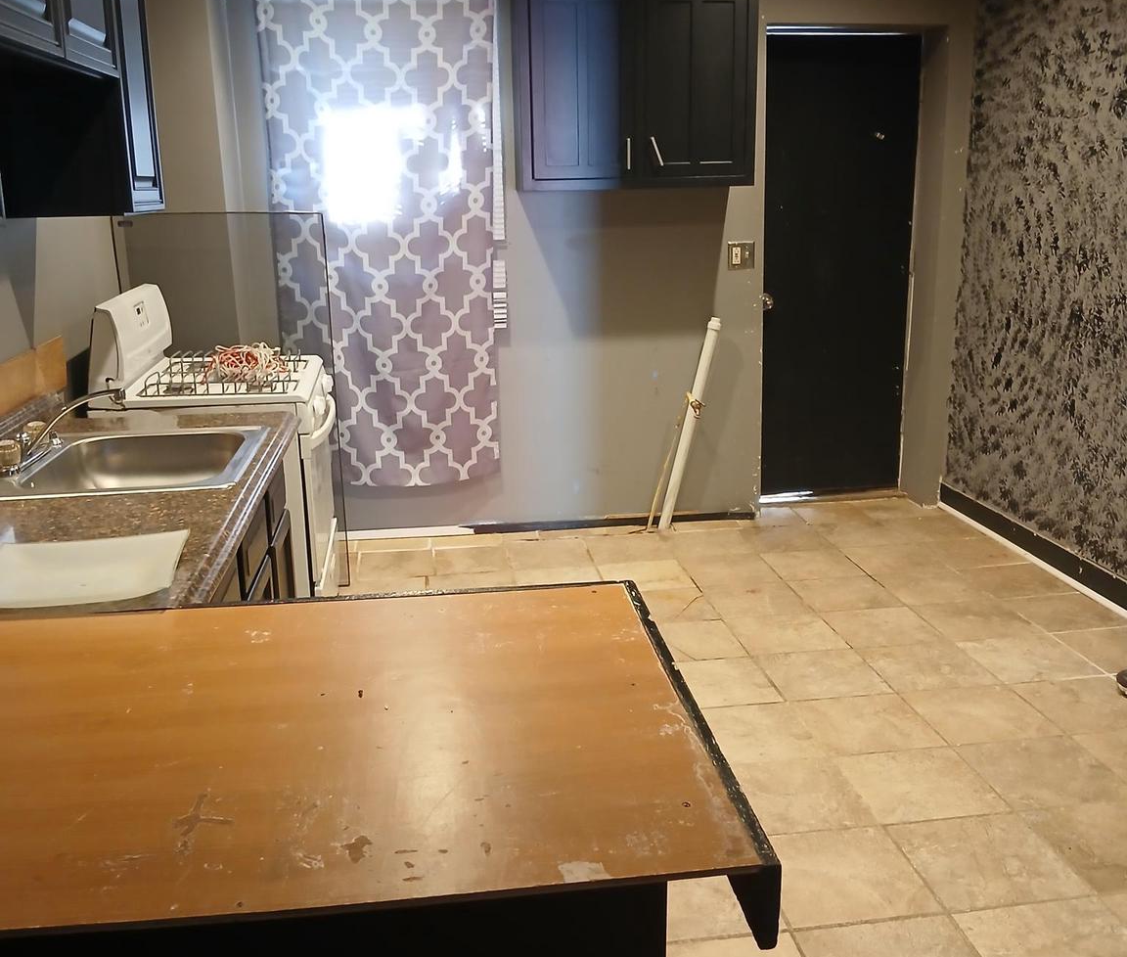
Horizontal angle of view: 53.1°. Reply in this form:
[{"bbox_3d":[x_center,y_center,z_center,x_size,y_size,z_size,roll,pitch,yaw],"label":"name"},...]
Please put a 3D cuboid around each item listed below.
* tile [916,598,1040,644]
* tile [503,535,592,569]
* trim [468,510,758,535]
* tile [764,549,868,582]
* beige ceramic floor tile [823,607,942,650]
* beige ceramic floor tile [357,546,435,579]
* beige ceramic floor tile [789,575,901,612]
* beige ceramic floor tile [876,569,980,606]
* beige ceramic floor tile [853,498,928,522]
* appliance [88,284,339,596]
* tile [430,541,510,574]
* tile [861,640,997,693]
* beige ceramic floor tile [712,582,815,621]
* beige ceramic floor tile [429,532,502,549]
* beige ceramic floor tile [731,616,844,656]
[{"bbox_3d":[1.412,0.485,3.858,0.328,0.010,0.326,-3,15,-7],"label":"tile"},{"bbox_3d":[-0.045,0.317,4.645,0.326,0.010,0.326,-3,15,-7],"label":"tile"},{"bbox_3d":[0.228,0.194,5.000,1.281,0.037,0.018,-3,15,-6],"label":"trim"},{"bbox_3d":[0.989,0.344,4.447,0.326,0.010,0.326,-3,15,-7],"label":"tile"},{"bbox_3d":[1.082,0.505,3.815,0.328,0.010,0.326,-3,15,-7],"label":"beige ceramic floor tile"},{"bbox_3d":[-0.677,0.350,4.572,0.308,0.010,0.326,-3,15,-7],"label":"beige ceramic floor tile"},{"bbox_3d":[1.024,0.423,4.090,0.330,0.010,0.322,-3,15,-8],"label":"beige ceramic floor tile"},{"bbox_3d":[1.365,0.407,4.167,0.326,0.010,0.326,-3,15,-7],"label":"beige ceramic floor tile"},{"bbox_3d":[1.549,0.140,5.169,0.310,0.010,0.330,-3,15,-7],"label":"beige ceramic floor tile"},{"bbox_3d":[-1.010,0.015,3.485,0.640,1.160,0.755,-3,15,-8],"label":"appliance"},{"bbox_3d":[-0.373,0.337,4.599,0.308,0.010,0.326,-3,15,-7],"label":"tile"},{"bbox_3d":[1.122,0.583,3.477,0.333,0.010,0.330,-3,15,-8],"label":"tile"},{"bbox_3d":[0.695,0.442,4.040,0.330,0.010,0.320,-3,15,-8],"label":"beige ceramic floor tile"},{"bbox_3d":[-0.412,0.275,4.754,0.305,0.010,0.155,-3,15,-8],"label":"beige ceramic floor tile"},{"bbox_3d":[0.752,0.525,3.772,0.328,0.010,0.326,-3,15,-7],"label":"beige ceramic floor tile"}]

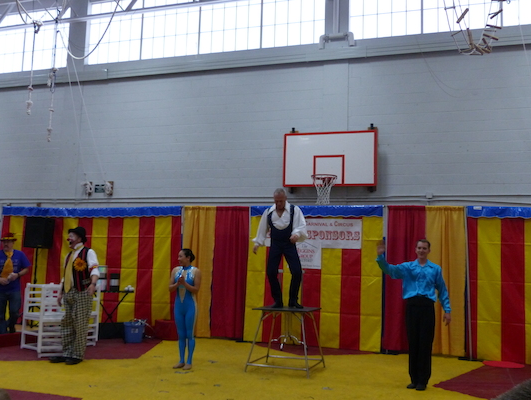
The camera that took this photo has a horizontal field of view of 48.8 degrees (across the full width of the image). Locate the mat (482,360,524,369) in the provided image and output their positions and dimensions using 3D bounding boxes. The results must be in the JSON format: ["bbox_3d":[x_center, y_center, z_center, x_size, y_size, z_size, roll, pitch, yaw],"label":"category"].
[{"bbox_3d":[3.625,2.490,8.895,0.600,0.025,0.600,-1,-7,20],"label":"mat"}]

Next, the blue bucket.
[{"bbox_3d":[-2.244,2.268,10.096,0.360,0.360,0.320,3,-7,-10],"label":"blue bucket"}]

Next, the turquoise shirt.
[{"bbox_3d":[1.779,1.001,7.032,0.860,0.660,0.360,0,-7,13],"label":"turquoise shirt"}]

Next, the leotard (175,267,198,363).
[{"bbox_3d":[-1.065,1.521,7.787,0.300,1.280,0.250,0,-7,13],"label":"leotard"}]

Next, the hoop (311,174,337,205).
[{"bbox_3d":[1.100,-0.195,10.883,0.490,0.520,0.540,0,-7,19],"label":"hoop"}]

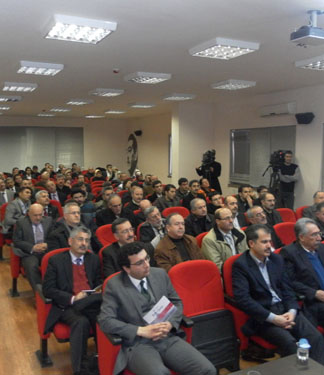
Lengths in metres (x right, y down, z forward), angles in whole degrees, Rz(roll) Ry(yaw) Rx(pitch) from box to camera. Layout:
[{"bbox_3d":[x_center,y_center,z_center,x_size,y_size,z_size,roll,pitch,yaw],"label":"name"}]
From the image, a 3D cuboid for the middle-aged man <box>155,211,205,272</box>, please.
[{"bbox_3d":[0.190,0.880,3.613,0.560,1.260,0.820,-3,6,-27],"label":"middle-aged man"}]

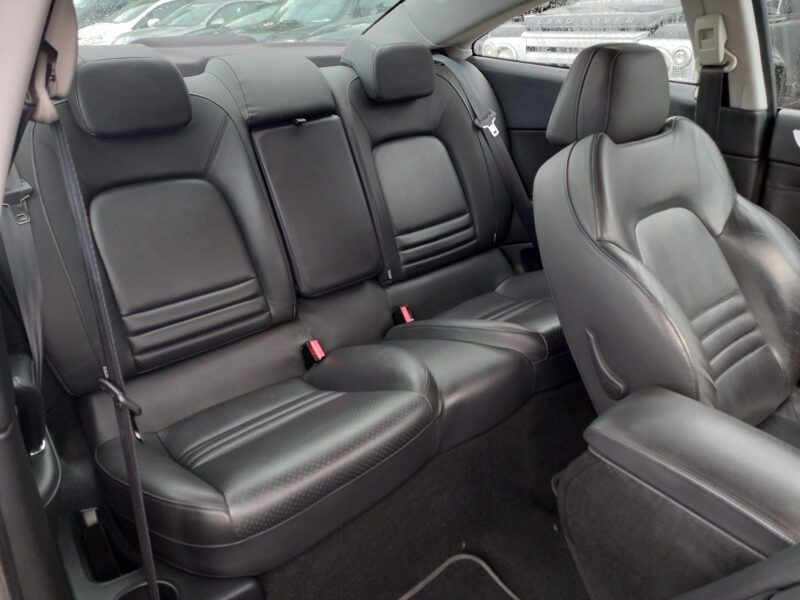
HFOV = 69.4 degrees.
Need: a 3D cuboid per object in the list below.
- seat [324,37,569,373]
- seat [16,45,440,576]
[{"bbox_3d":[0.245,-0.293,1.544,0.551,0.738,0.894,-21,34,-34],"label":"seat"},{"bbox_3d":[-0.376,-0.057,1.090,0.551,0.738,0.894,-21,34,-34],"label":"seat"}]

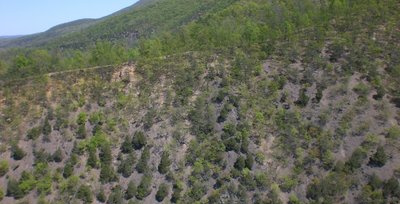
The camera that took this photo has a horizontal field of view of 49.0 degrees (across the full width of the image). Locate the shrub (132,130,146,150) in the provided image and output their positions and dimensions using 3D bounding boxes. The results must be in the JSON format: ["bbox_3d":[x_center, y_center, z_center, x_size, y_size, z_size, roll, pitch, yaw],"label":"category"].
[{"bbox_3d":[-12.840,8.170,93.200,2.820,4.080,2.740,0,9,0],"label":"shrub"}]

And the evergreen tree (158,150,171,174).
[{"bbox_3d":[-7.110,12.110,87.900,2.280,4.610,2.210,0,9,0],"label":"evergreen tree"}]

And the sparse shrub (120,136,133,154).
[{"bbox_3d":[-15.440,8.930,92.270,2.400,4.030,2.320,0,9,0],"label":"sparse shrub"}]

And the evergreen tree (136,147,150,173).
[{"bbox_3d":[-11.360,11.560,88.320,2.680,5.020,2.590,0,9,0],"label":"evergreen tree"}]

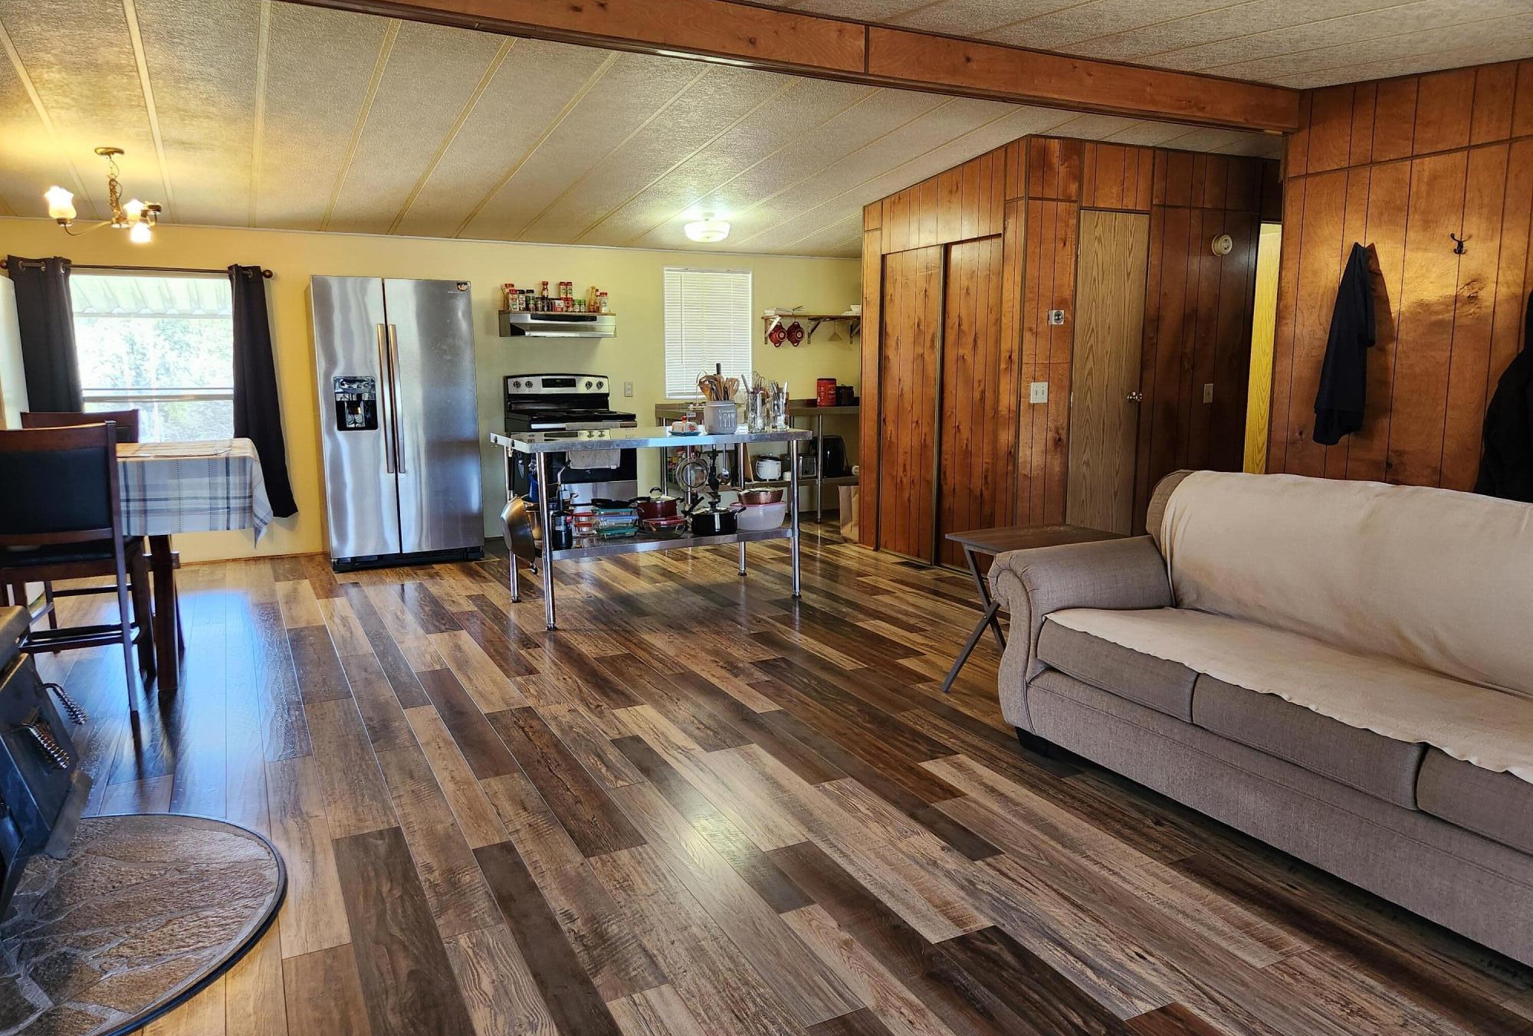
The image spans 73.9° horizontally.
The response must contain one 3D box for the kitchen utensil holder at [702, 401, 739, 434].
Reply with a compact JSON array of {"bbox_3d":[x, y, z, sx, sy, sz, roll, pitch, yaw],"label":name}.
[{"bbox_3d":[-0.242,-0.531,5.398,0.152,0.176,0.152,-5,11,-27],"label":"kitchen utensil holder"}]

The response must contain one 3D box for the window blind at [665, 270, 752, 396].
[{"bbox_3d":[-0.456,-1.447,8.052,0.745,1.000,0.050,-5,11,-27],"label":"window blind"}]

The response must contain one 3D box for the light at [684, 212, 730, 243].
[{"bbox_3d":[-0.385,-1.897,6.664,0.305,0.180,0.305,0,9,0],"label":"light"}]

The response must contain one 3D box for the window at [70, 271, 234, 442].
[{"bbox_3d":[-3.803,-0.952,6.389,0.980,1.130,0.080,-5,11,-27],"label":"window"}]

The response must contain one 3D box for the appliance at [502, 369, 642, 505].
[{"bbox_3d":[-1.361,-0.396,7.047,0.760,1.180,0.680,-5,10,-27],"label":"appliance"}]

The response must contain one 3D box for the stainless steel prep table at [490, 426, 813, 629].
[{"bbox_3d":[-0.603,-0.005,5.494,1.520,0.900,0.770,-5,10,-27],"label":"stainless steel prep table"}]

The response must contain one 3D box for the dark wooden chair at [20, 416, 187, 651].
[{"bbox_3d":[-2.938,0.092,4.392,0.450,1.070,0.550,-5,10,-27],"label":"dark wooden chair"}]

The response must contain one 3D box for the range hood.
[{"bbox_3d":[-1.492,-1.377,7.304,0.755,0.185,0.420,-5,11,-27],"label":"range hood"}]

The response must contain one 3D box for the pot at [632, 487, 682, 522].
[{"bbox_3d":[-0.599,-0.072,5.602,0.275,0.190,0.225,-5,11,-27],"label":"pot"}]

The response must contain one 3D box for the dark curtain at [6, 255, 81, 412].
[{"bbox_3d":[-4.268,-0.730,6.104,0.290,1.610,0.100,-5,11,-27],"label":"dark curtain"}]

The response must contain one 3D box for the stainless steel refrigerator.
[{"bbox_3d":[-2.397,-0.620,6.578,0.908,1.775,0.770,-5,10,-27],"label":"stainless steel refrigerator"}]

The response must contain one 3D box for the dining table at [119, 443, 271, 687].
[{"bbox_3d":[-2.809,0.209,4.181,1.360,0.945,0.930,-4,10,-22],"label":"dining table"}]

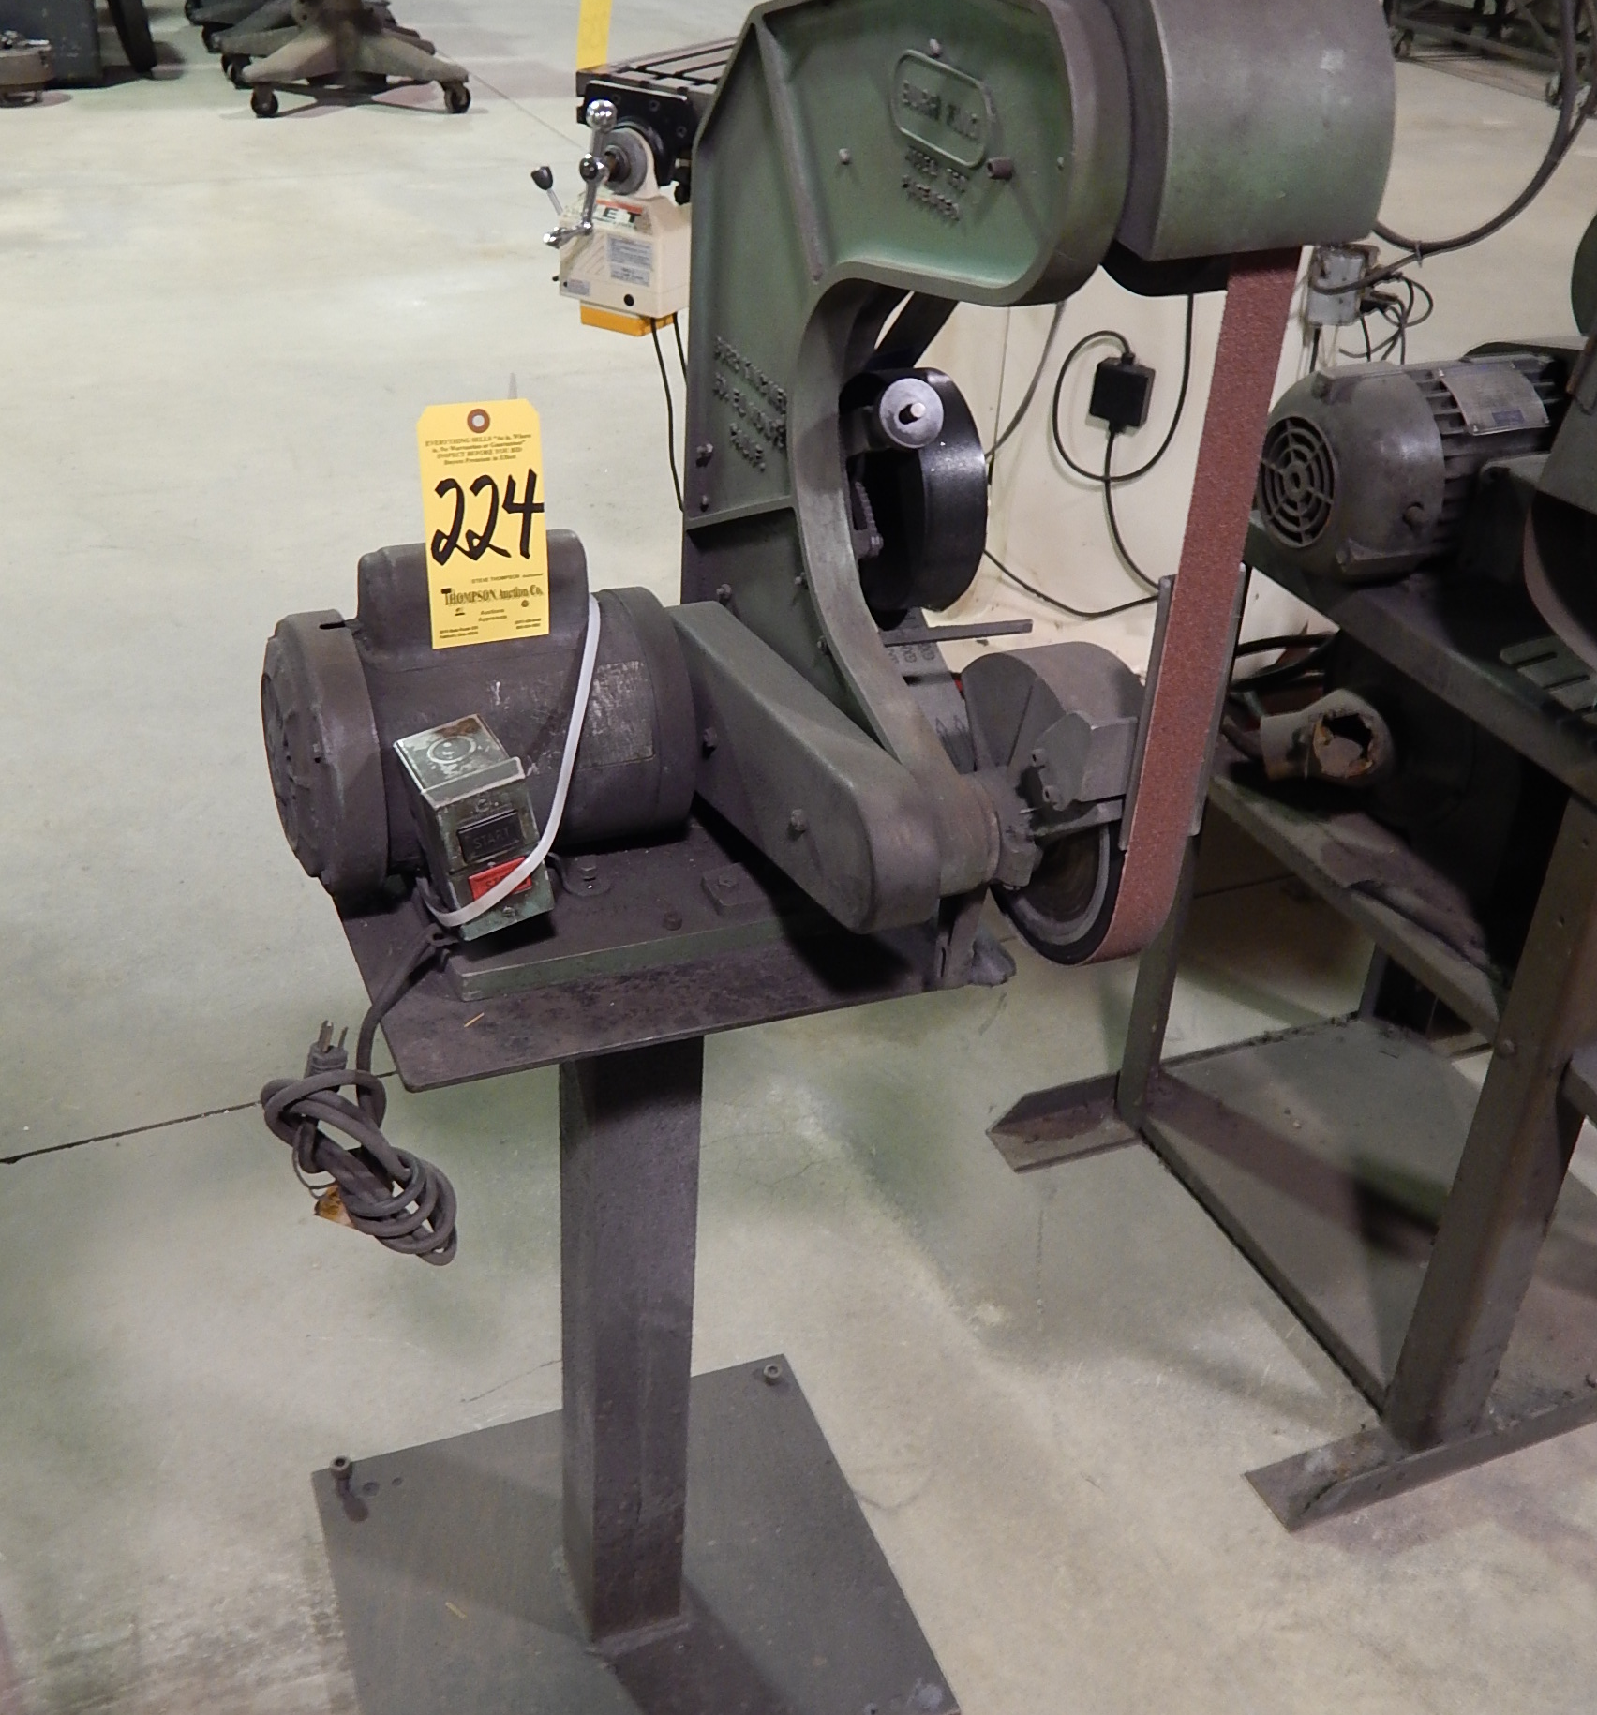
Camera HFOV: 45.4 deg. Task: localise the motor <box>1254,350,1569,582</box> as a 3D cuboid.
[{"bbox_3d":[0.602,-0.366,1.809,0.325,0.215,0.220,-11,34,-23],"label":"motor"}]

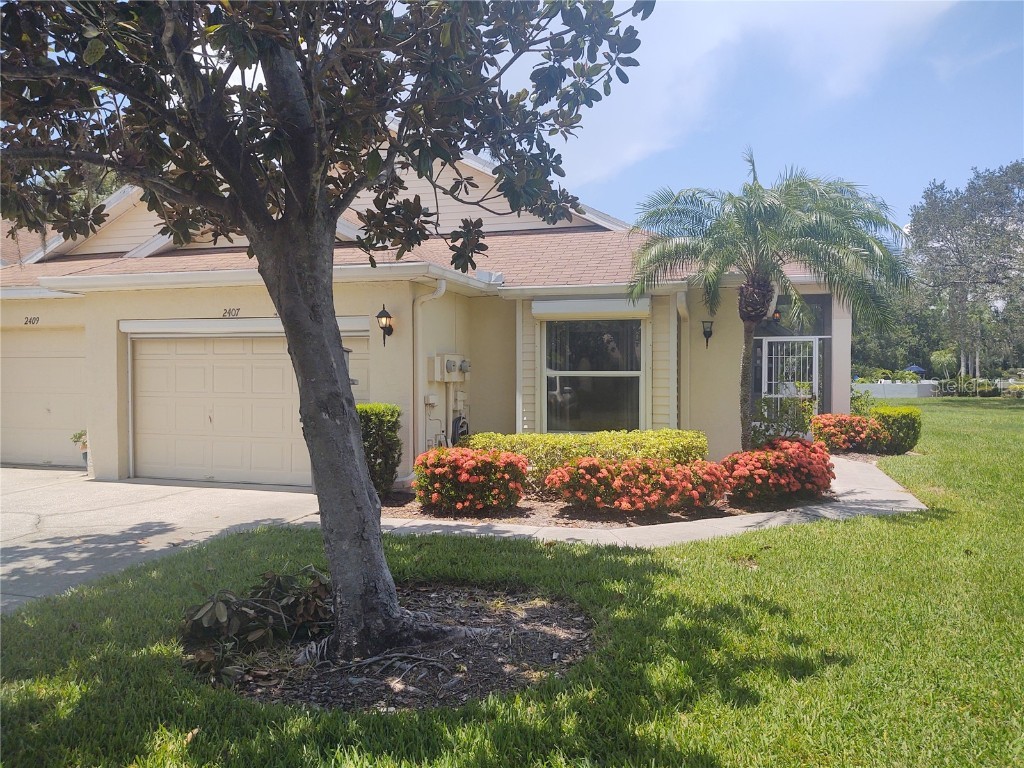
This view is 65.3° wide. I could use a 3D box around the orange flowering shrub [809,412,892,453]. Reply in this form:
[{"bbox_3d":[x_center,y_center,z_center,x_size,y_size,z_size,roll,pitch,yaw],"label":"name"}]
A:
[{"bbox_3d":[6.030,0.840,14.332,1.300,0.660,0.850,1,2,17],"label":"orange flowering shrub"}]

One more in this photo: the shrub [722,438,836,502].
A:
[{"bbox_3d":[3.230,1.004,9.885,1.380,0.600,1.300,0,2,15],"label":"shrub"}]

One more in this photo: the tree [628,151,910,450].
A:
[{"bbox_3d":[3.500,-0.933,11.077,3.600,4.400,3.450,1,2,17],"label":"tree"}]

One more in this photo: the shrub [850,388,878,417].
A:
[{"bbox_3d":[6.950,0.594,16.025,0.850,1.050,0.850,1,2,20],"label":"shrub"}]

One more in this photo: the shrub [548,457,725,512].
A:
[{"bbox_3d":[1.380,1.081,8.967,2.050,0.500,0.920,0,2,5],"label":"shrub"}]

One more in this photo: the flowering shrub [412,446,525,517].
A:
[{"bbox_3d":[-0.470,1.018,8.905,1.250,0.630,1.000,0,2,5],"label":"flowering shrub"}]

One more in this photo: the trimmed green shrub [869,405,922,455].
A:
[{"bbox_3d":[6.780,0.806,14.131,0.860,0.740,0.950,1,2,22],"label":"trimmed green shrub"}]

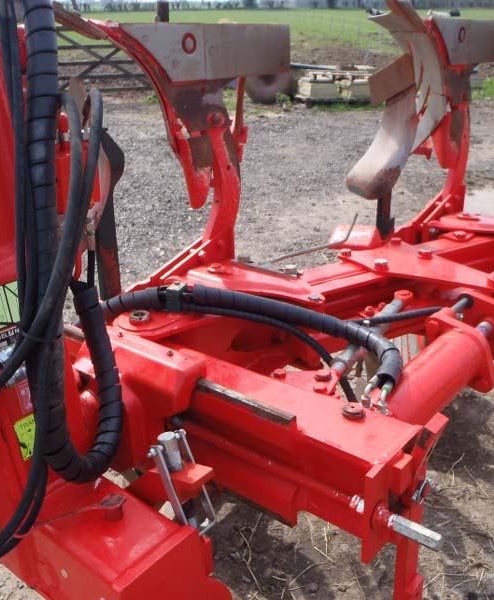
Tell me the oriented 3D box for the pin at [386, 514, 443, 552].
[{"bbox_3d":[0.292,0.398,1.122,0.090,0.025,0.025,24,33,28],"label":"pin"}]

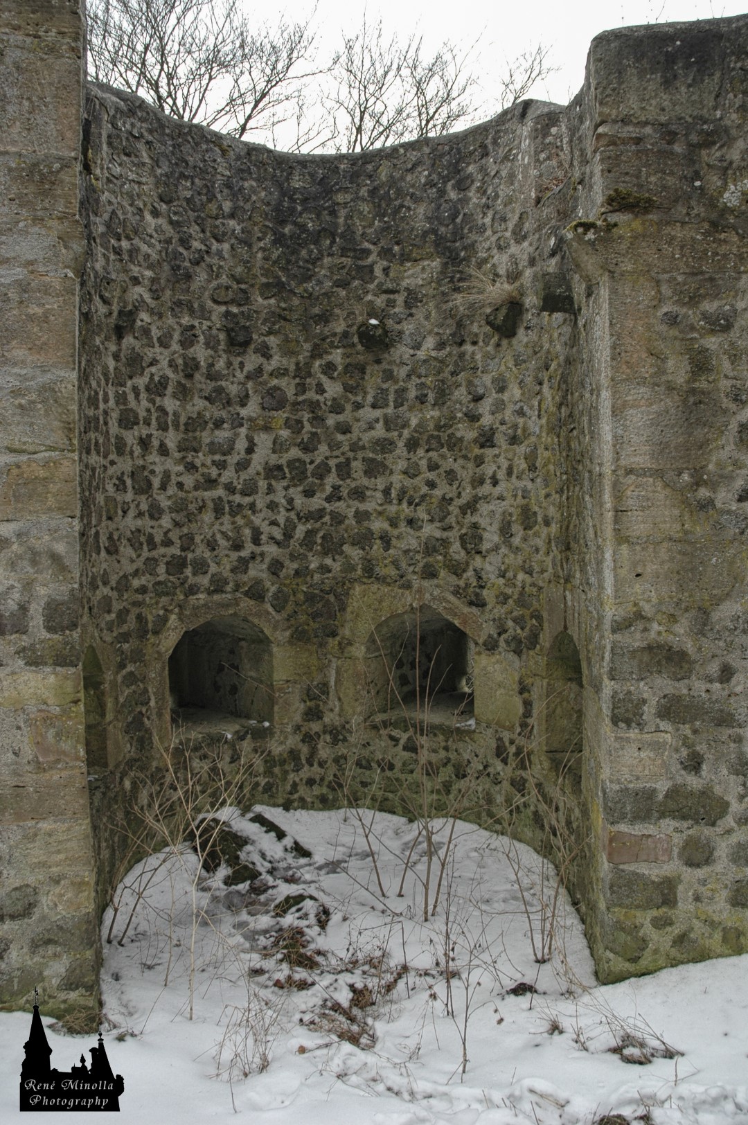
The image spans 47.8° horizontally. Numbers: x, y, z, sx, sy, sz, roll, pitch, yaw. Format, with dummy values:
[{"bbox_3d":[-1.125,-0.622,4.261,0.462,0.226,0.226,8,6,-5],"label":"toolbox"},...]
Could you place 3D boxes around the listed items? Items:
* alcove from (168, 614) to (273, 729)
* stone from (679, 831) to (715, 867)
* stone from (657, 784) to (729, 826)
[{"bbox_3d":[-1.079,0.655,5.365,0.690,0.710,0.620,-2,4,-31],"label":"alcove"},{"bbox_3d":[1.303,1.152,3.460,0.144,0.141,0.120,0,4,0],"label":"stone"},{"bbox_3d":[1.285,0.973,3.475,0.284,0.162,0.150,0,4,0],"label":"stone"}]

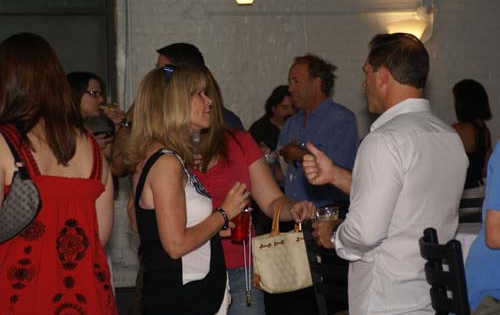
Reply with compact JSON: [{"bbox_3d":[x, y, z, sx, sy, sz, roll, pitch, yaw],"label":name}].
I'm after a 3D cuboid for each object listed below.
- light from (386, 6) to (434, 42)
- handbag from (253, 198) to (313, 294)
[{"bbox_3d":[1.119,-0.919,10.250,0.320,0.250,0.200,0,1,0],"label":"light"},{"bbox_3d":[0.129,0.321,5.300,0.230,0.330,0.110,-3,1,-30],"label":"handbag"}]

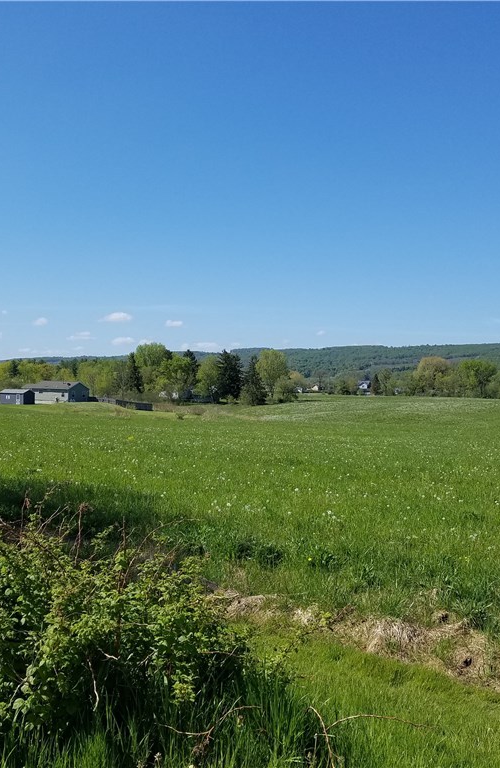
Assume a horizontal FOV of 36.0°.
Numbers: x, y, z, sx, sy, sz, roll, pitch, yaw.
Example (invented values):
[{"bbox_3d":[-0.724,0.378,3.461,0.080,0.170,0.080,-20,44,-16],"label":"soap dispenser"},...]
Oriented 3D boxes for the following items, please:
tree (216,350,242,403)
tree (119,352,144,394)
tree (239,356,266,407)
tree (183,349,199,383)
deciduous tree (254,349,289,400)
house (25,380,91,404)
[{"bbox_3d":[-4.423,-1.522,166.000,5.510,11.350,5.510,0,0,-2],"label":"tree"},{"bbox_3d":[-28.496,-1.633,185.000,6.070,11.570,6.070,0,0,-9],"label":"tree"},{"bbox_3d":[0.936,-0.701,160.000,5.320,10.640,5.320,0,0,0],"label":"tree"},{"bbox_3d":[-14.957,-2.180,195.000,4.240,13.160,4.240,0,0,-4],"label":"tree"},{"bbox_3d":[5.003,-1.871,175.000,7.350,11.580,7.350,0,0,2],"label":"deciduous tree"},{"bbox_3d":[-40.368,1.669,160.000,12.000,4.270,7.300,0,0,24],"label":"house"}]

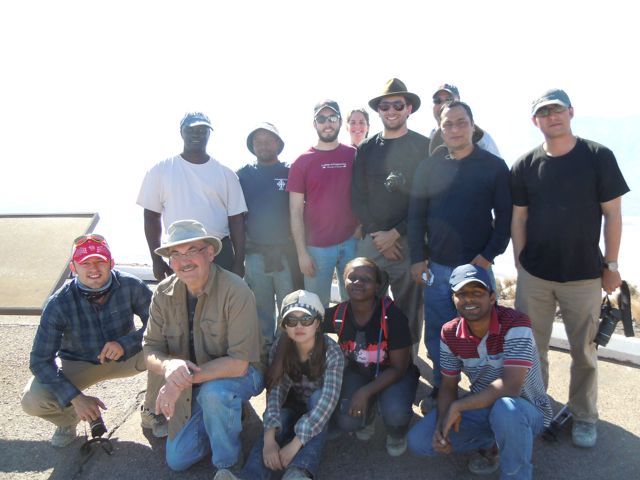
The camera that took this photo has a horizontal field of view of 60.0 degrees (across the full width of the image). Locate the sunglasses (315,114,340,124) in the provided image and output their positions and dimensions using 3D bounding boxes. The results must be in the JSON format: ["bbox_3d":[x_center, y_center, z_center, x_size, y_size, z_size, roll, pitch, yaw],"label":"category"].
[{"bbox_3d":[0.044,-0.702,3.230,0.148,0.050,0.155,0,9,-1],"label":"sunglasses"}]

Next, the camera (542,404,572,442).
[{"bbox_3d":[1.262,0.987,2.949,0.130,0.110,0.110,7,12,34],"label":"camera"}]

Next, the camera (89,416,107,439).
[{"bbox_3d":[-1.106,0.920,2.750,0.100,0.125,0.085,-11,-14,-3],"label":"camera"}]

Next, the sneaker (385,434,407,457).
[{"bbox_3d":[0.390,1.020,2.926,0.105,0.110,0.270,0,9,3],"label":"sneaker"}]

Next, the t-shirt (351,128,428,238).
[{"bbox_3d":[0.412,-0.315,3.150,0.490,0.610,0.280,1,9,6],"label":"t-shirt"}]

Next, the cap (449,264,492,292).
[{"bbox_3d":[0.671,0.165,2.440,0.175,0.130,0.255,-1,8,30],"label":"cap"}]

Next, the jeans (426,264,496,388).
[{"bbox_3d":[0.830,0.481,3.298,0.410,0.920,0.280,3,10,15],"label":"jeans"}]

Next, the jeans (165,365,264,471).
[{"bbox_3d":[-0.505,0.806,2.704,0.410,0.540,0.580,3,10,18],"label":"jeans"}]

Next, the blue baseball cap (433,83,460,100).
[{"bbox_3d":[0.824,-0.957,3.600,0.175,0.120,0.255,6,8,35],"label":"blue baseball cap"}]

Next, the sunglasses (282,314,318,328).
[{"bbox_3d":[-0.089,0.386,2.612,0.145,0.048,0.140,0,1,1],"label":"sunglasses"}]

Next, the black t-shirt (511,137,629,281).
[{"bbox_3d":[1.287,-0.163,2.884,0.540,0.710,0.280,4,10,20],"label":"black t-shirt"}]

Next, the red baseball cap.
[{"bbox_3d":[-1.093,0.050,2.660,0.185,0.145,0.260,-1,5,-18],"label":"red baseball cap"}]

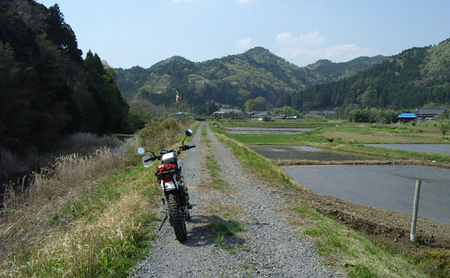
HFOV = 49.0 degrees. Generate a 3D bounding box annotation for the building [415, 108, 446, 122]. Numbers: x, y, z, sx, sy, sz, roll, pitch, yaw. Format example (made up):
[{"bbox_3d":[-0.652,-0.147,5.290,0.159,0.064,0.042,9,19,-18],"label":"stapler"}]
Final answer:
[{"bbox_3d":[82.397,-9.333,198.000,10.800,5.700,7.200,1,3,14],"label":"building"}]

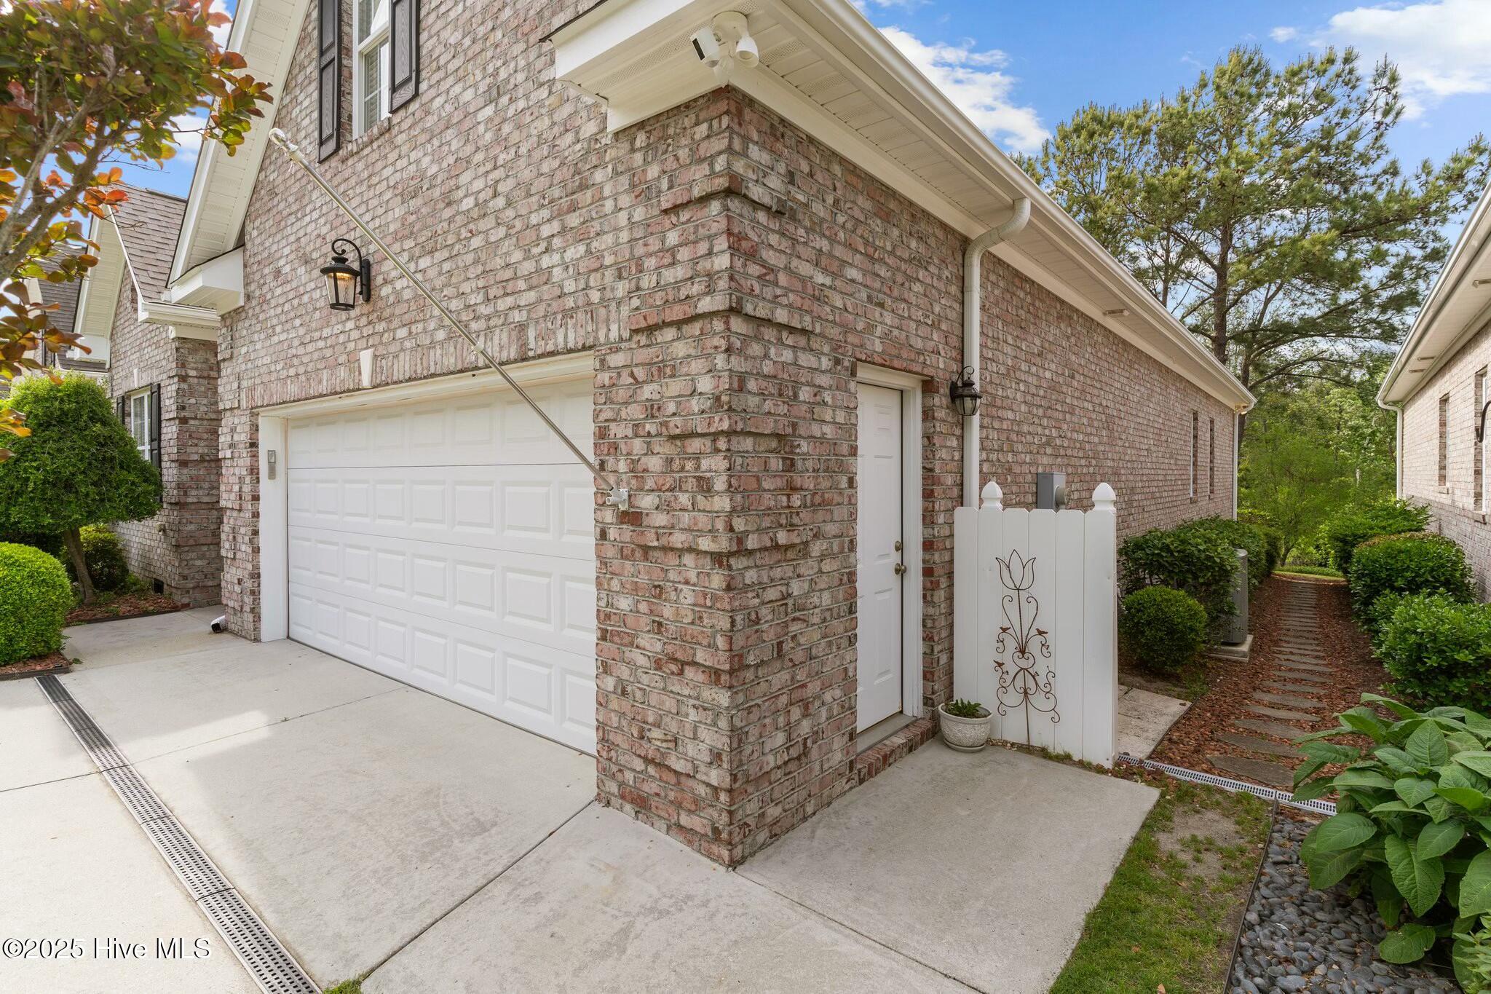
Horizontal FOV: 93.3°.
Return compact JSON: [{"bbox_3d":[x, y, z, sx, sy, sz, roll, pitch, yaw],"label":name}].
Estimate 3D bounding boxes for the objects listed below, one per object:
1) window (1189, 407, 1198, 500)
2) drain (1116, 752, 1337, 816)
[{"bbox_3d":[7.822,-0.735,12.350,0.120,1.520,0.880,1,2,40],"label":"window"},{"bbox_3d":[2.492,1.530,3.709,1.100,0.070,0.140,1,2,40],"label":"drain"}]

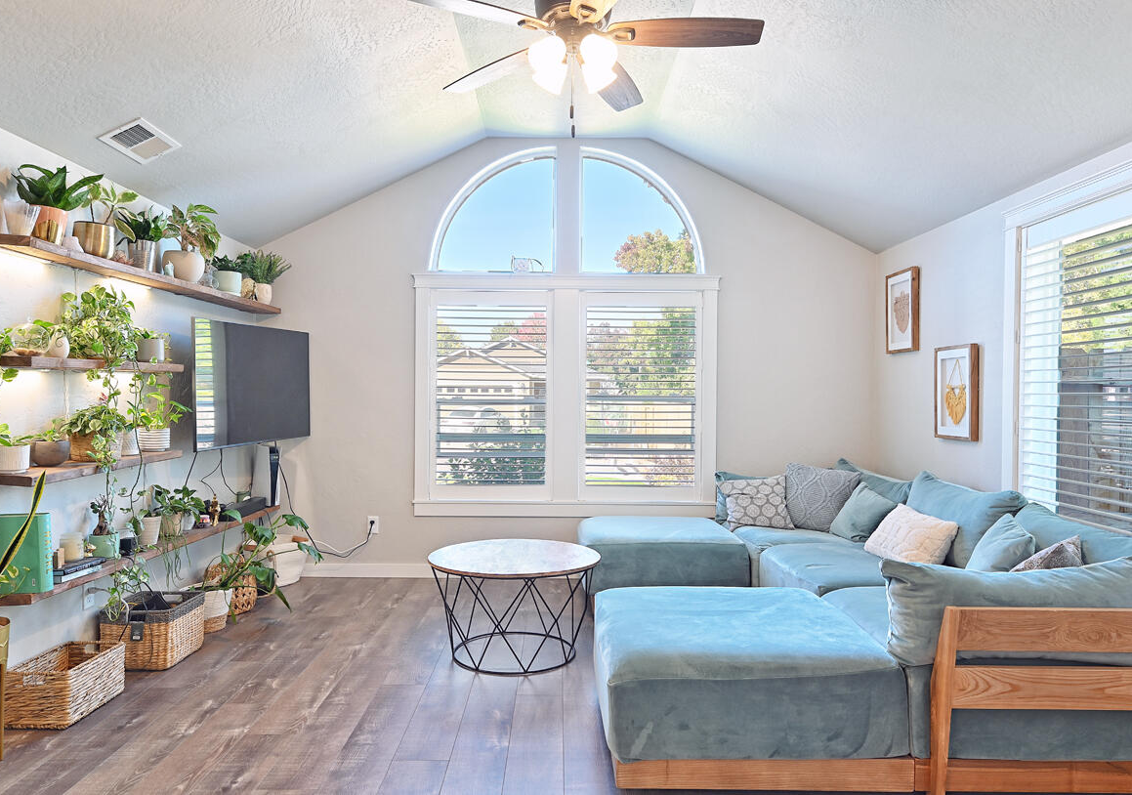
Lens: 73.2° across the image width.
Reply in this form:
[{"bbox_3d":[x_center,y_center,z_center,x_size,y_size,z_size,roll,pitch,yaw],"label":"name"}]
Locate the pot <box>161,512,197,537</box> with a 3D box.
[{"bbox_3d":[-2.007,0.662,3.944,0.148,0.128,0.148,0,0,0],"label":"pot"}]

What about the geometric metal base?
[{"bbox_3d":[-0.262,1.063,3.885,0.815,0.460,0.815,0,0,1],"label":"geometric metal base"}]

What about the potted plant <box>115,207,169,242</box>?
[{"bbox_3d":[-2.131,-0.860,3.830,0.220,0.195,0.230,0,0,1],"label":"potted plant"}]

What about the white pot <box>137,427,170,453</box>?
[{"bbox_3d":[-2.022,0.206,3.740,0.136,0.114,0.136,0,0,0],"label":"white pot"}]

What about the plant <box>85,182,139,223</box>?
[{"bbox_3d":[-1.972,-0.844,3.315,0.187,0.173,0.187,0,0,0],"label":"plant"}]

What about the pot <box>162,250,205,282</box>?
[{"bbox_3d":[-1.990,-0.682,3.970,0.198,0.163,0.198,0,0,0],"label":"pot"}]

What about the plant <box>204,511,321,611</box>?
[{"bbox_3d":[-1.661,0.898,4.180,0.550,0.540,0.500,0,0,1],"label":"plant"}]

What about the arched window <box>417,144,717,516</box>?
[{"bbox_3d":[0.004,-0.478,5.420,2.140,2.640,0.120,0,0,1],"label":"arched window"}]

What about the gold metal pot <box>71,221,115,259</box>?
[{"bbox_3d":[-2.019,-0.669,3.260,0.152,0.144,0.152,0,0,1],"label":"gold metal pot"}]

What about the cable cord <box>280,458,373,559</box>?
[{"bbox_3d":[-1.675,0.775,5.300,0.600,0.680,0.200,0,0,1],"label":"cable cord"}]

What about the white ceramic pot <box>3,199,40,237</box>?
[{"bbox_3d":[-2.148,-0.697,3.010,0.120,0.150,0.120,0,0,0],"label":"white ceramic pot"}]

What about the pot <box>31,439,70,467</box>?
[{"bbox_3d":[-2.034,0.223,3.004,0.135,0.104,0.135,0,0,0],"label":"pot"}]

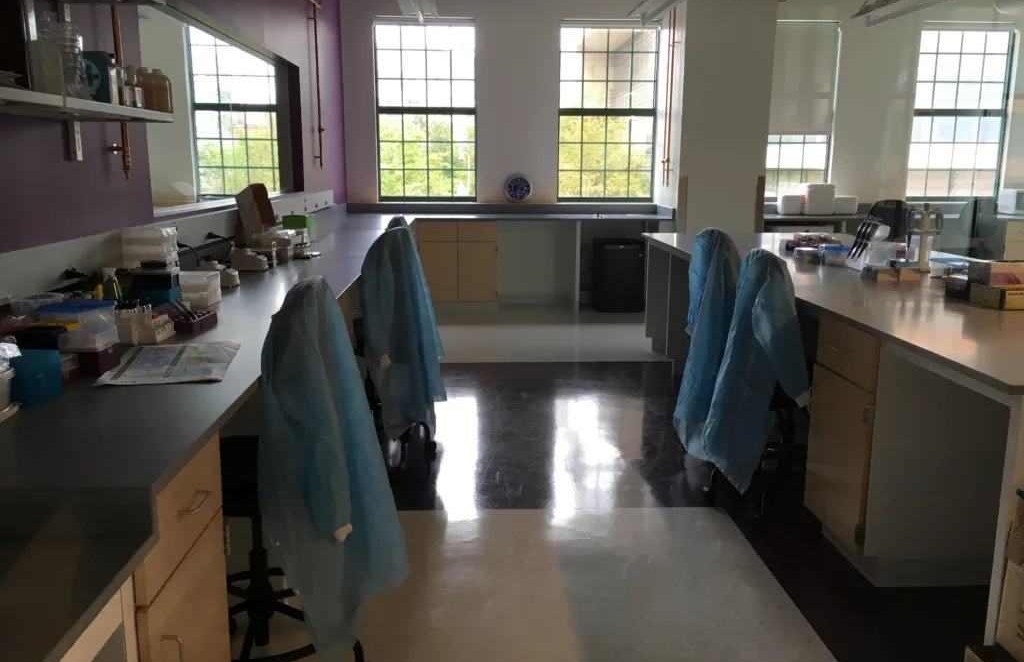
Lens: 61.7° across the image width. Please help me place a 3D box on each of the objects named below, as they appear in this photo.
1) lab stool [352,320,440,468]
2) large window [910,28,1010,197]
[{"bbox_3d":[-0.696,0.069,4.266,0.620,1.080,0.600,0,11,-3],"label":"lab stool"},{"bbox_3d":[4.908,-2.362,9.402,1.066,1.855,0.120,0,11,-3],"label":"large window"}]

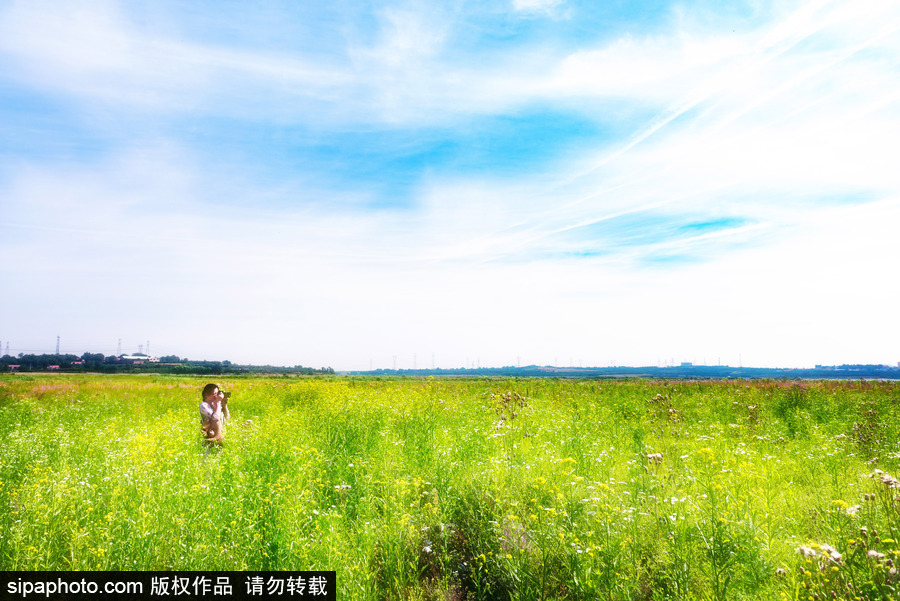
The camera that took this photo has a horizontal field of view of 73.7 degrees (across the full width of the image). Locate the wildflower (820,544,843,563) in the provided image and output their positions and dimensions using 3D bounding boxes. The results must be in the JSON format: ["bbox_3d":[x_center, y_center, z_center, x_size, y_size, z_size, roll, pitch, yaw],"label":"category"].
[{"bbox_3d":[1.493,0.990,2.350,0.072,0.062,0.064,-5,-8,31],"label":"wildflower"}]

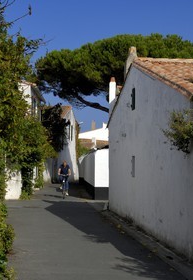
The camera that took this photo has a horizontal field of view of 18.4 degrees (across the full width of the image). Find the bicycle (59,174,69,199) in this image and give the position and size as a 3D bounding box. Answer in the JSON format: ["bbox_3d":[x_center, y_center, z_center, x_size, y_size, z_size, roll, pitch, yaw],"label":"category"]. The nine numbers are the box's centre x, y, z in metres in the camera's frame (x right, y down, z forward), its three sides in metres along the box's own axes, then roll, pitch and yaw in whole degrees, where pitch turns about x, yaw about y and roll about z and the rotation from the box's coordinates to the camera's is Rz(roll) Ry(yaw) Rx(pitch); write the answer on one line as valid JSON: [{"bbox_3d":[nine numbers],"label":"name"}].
[{"bbox_3d":[-1.440,2.090,26.700,0.540,1.060,1.730,0,-2,-2],"label":"bicycle"}]

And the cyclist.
[{"bbox_3d":[-1.430,1.730,26.800,0.550,1.620,0.850,0,-2,-2],"label":"cyclist"}]

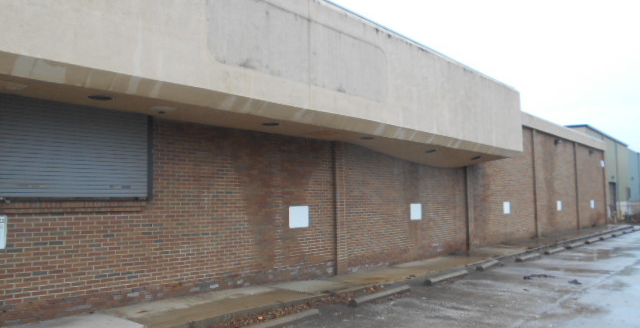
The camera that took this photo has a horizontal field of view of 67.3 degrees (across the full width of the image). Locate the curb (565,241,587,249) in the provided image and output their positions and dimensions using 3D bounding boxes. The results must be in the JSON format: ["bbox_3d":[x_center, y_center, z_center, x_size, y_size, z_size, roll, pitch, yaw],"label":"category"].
[{"bbox_3d":[9.836,3.169,18.495,0.180,0.130,1.800,-5,-6,40],"label":"curb"}]

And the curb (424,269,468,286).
[{"bbox_3d":[2.972,2.680,11.232,0.180,0.130,1.800,-5,-6,41],"label":"curb"}]

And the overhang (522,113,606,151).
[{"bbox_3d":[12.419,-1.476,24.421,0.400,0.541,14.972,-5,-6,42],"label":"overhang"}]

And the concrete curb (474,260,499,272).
[{"bbox_3d":[4.646,2.820,13.258,0.180,0.130,1.800,-4,-5,33],"label":"concrete curb"}]

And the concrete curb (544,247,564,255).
[{"bbox_3d":[8.208,3.055,16.794,0.180,0.130,1.800,-5,-6,41],"label":"concrete curb"}]

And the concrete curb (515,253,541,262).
[{"bbox_3d":[6.490,2.930,14.944,0.180,0.130,1.800,-5,-6,41],"label":"concrete curb"}]

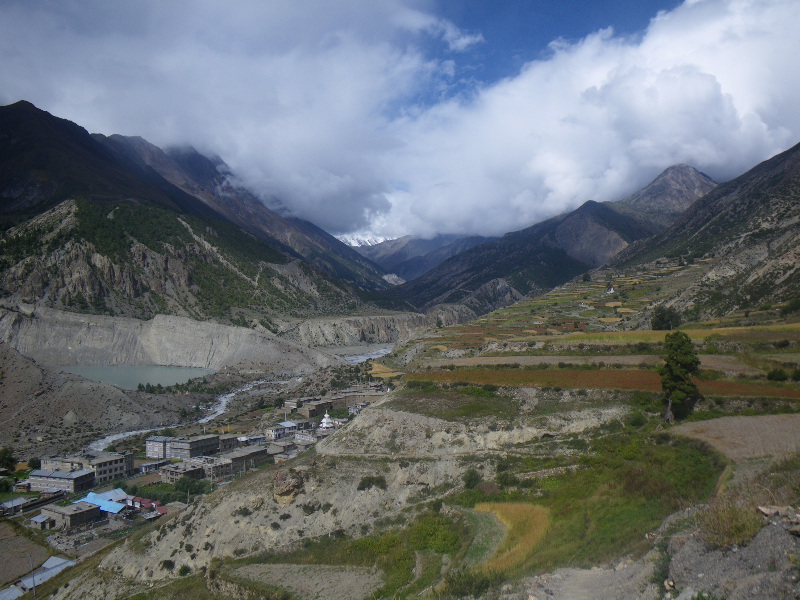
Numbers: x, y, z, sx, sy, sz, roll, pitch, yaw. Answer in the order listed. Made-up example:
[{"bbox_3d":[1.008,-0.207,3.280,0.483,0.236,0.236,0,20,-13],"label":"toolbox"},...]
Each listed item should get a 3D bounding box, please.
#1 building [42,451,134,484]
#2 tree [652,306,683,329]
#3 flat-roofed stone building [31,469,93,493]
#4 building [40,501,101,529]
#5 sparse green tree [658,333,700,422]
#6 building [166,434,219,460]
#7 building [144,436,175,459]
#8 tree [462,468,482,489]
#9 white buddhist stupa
[{"bbox_3d":[-143.000,76.400,296.900,32.000,9.000,21.700,0,0,21],"label":"building"},{"bbox_3d":[94.300,6.200,230.000,11.200,9.400,10.500,0,0,0],"label":"tree"},{"bbox_3d":[-144.000,76.100,273.400,22.300,5.900,11.300,0,0,15],"label":"flat-roofed stone building"},{"bbox_3d":[-119.900,77.800,235.900,15.600,4.400,11.800,0,0,27],"label":"building"},{"bbox_3d":[36.700,10.100,85.000,5.400,12.000,5.300,0,0,0],"label":"sparse green tree"},{"bbox_3d":[-108.900,76.700,340.900,16.700,7.800,20.500,0,0,27],"label":"building"},{"bbox_3d":[-123.000,76.000,332.600,10.800,8.300,9.000,0,0,17],"label":"building"},{"bbox_3d":[12.100,30.200,109.000,3.300,3.400,3.300,0,0,0],"label":"tree"},{"bbox_3d":[-41.500,69.000,365.000,8.800,13.500,8.800,0,0,0],"label":"white buddhist stupa"}]

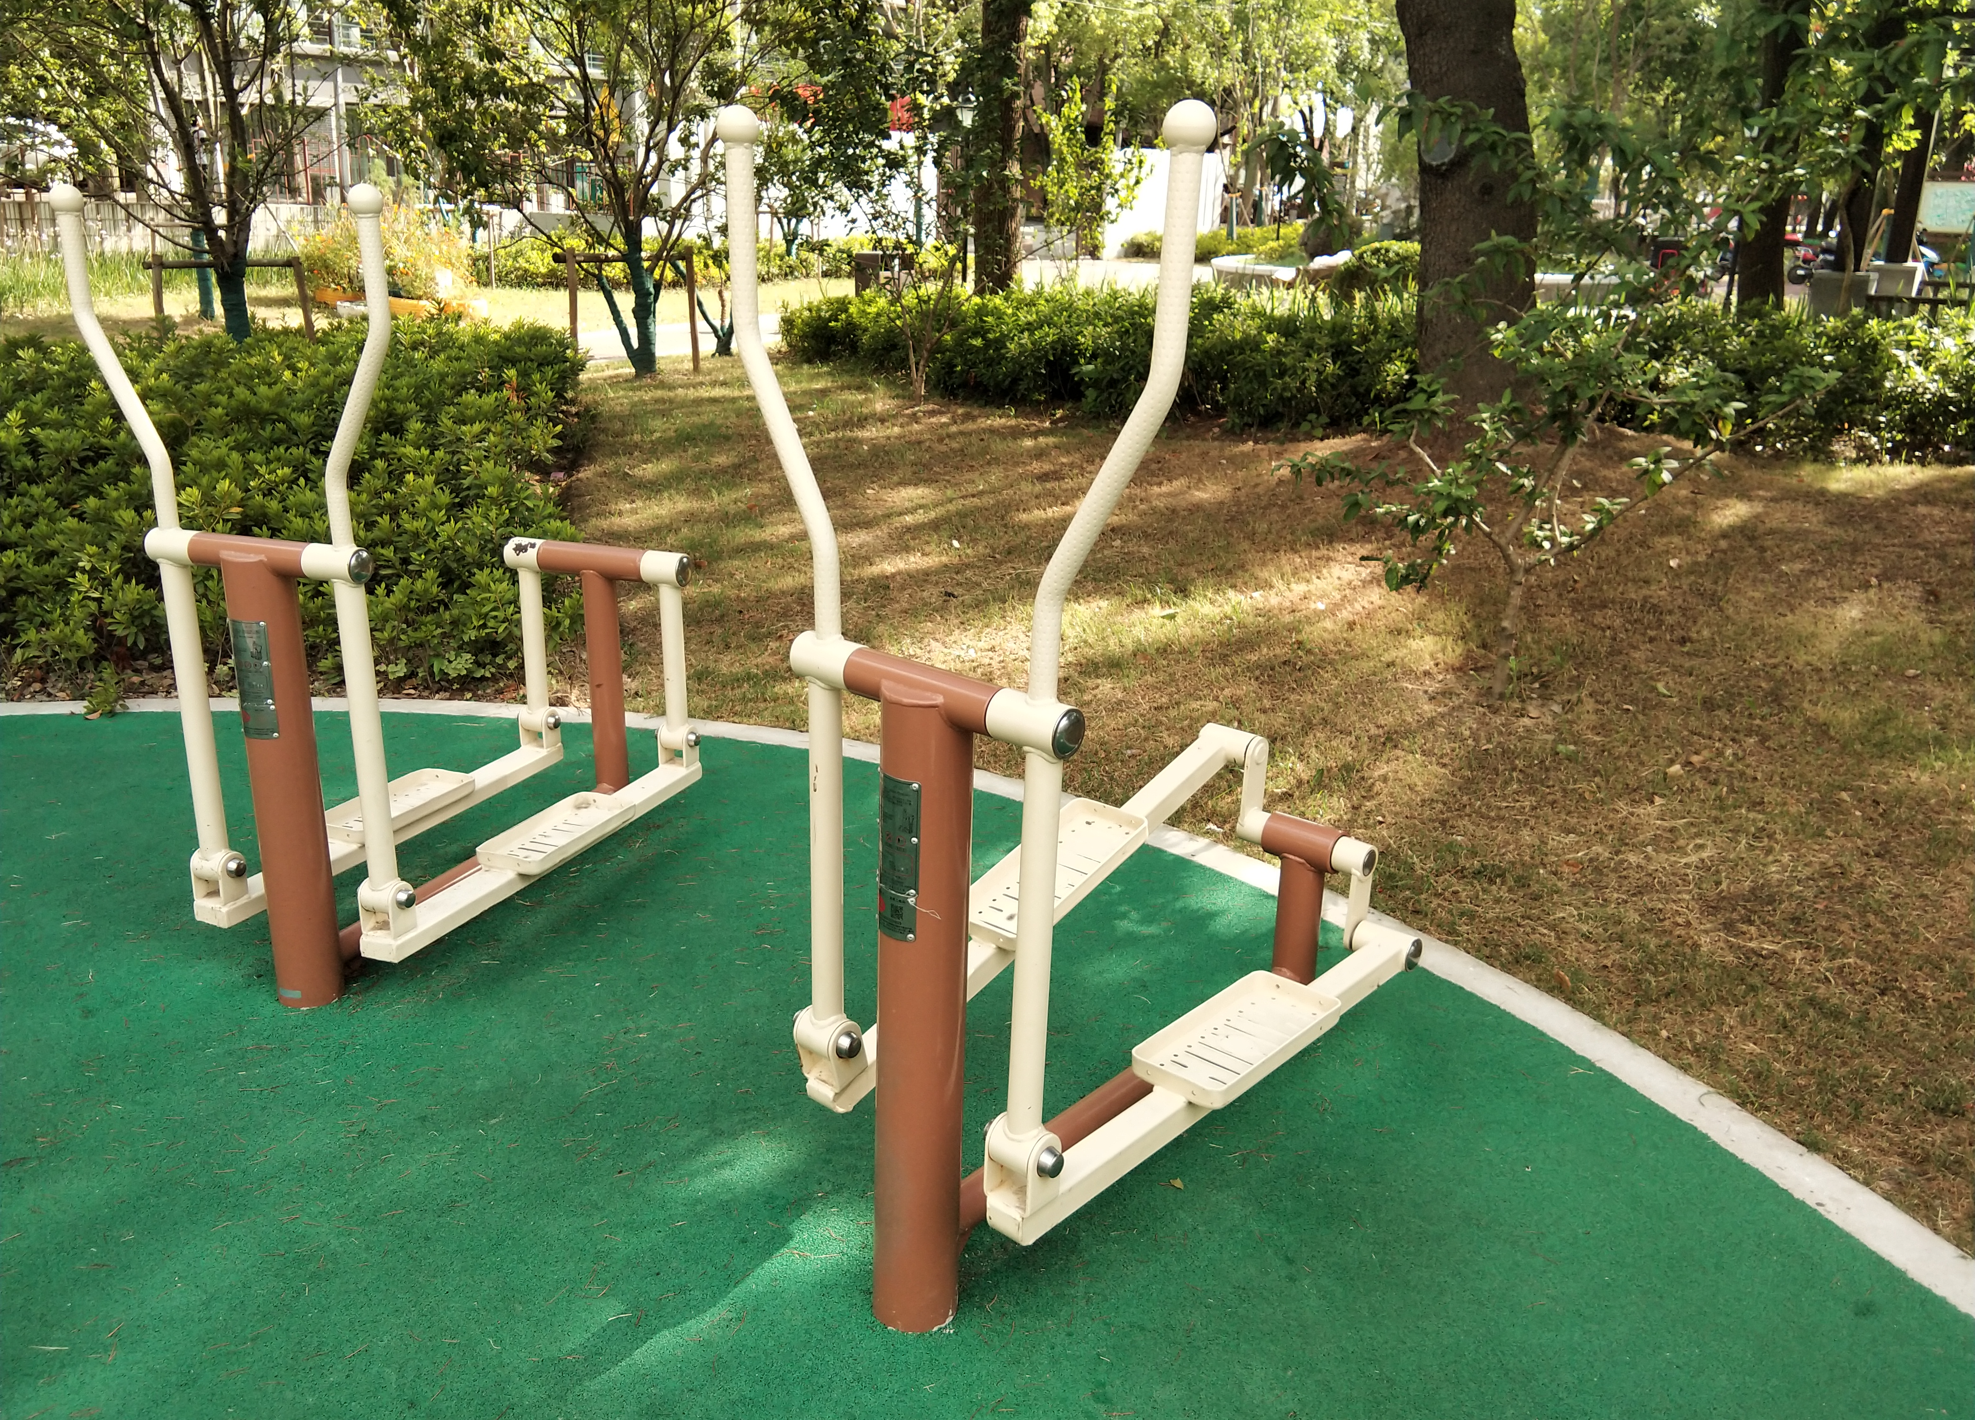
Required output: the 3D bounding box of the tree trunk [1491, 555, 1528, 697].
[{"bbox_3d":[1.519,-0.241,5.160,0.090,0.436,0.080,6,17,16],"label":"tree trunk"}]

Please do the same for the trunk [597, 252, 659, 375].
[{"bbox_3d":[-2.694,-2.986,13.338,0.420,0.899,0.320,-2,17,-11],"label":"trunk"}]

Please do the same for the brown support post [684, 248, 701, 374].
[{"bbox_3d":[-2.235,-3.026,13.412,0.090,0.927,0.085,-2,17,-9],"label":"brown support post"}]

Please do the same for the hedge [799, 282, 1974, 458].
[{"bbox_3d":[1.829,-2.517,12.389,9.043,0.760,2.453,12,20,34],"label":"hedge"}]

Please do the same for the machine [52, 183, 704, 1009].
[{"bbox_3d":[-1.106,-0.309,3.629,0.724,1.492,1.142,7,18,22],"label":"machine"}]

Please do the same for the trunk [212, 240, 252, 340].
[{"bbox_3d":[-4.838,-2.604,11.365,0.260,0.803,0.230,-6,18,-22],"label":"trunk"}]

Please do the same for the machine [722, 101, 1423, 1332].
[{"bbox_3d":[0.234,-0.017,2.558,0.755,1.596,1.040,17,22,41],"label":"machine"}]

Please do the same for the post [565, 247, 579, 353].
[{"bbox_3d":[-3.107,-3.005,13.241,0.090,0.880,0.085,-3,17,-13],"label":"post"}]

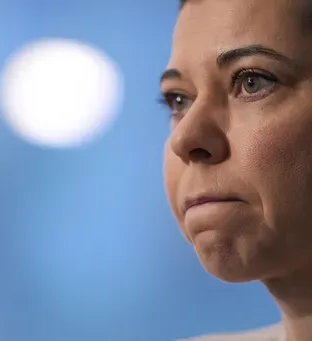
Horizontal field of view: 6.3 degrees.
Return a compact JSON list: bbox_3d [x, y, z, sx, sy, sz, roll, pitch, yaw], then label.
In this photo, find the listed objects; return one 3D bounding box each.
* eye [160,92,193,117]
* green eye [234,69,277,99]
[{"bbox_3d":[0.014,-0.041,1.745,0.015,0.015,0.028,5,-13,-42],"label":"eye"},{"bbox_3d":[0.059,-0.051,1.700,0.028,0.015,0.015,-11,-12,40],"label":"green eye"}]

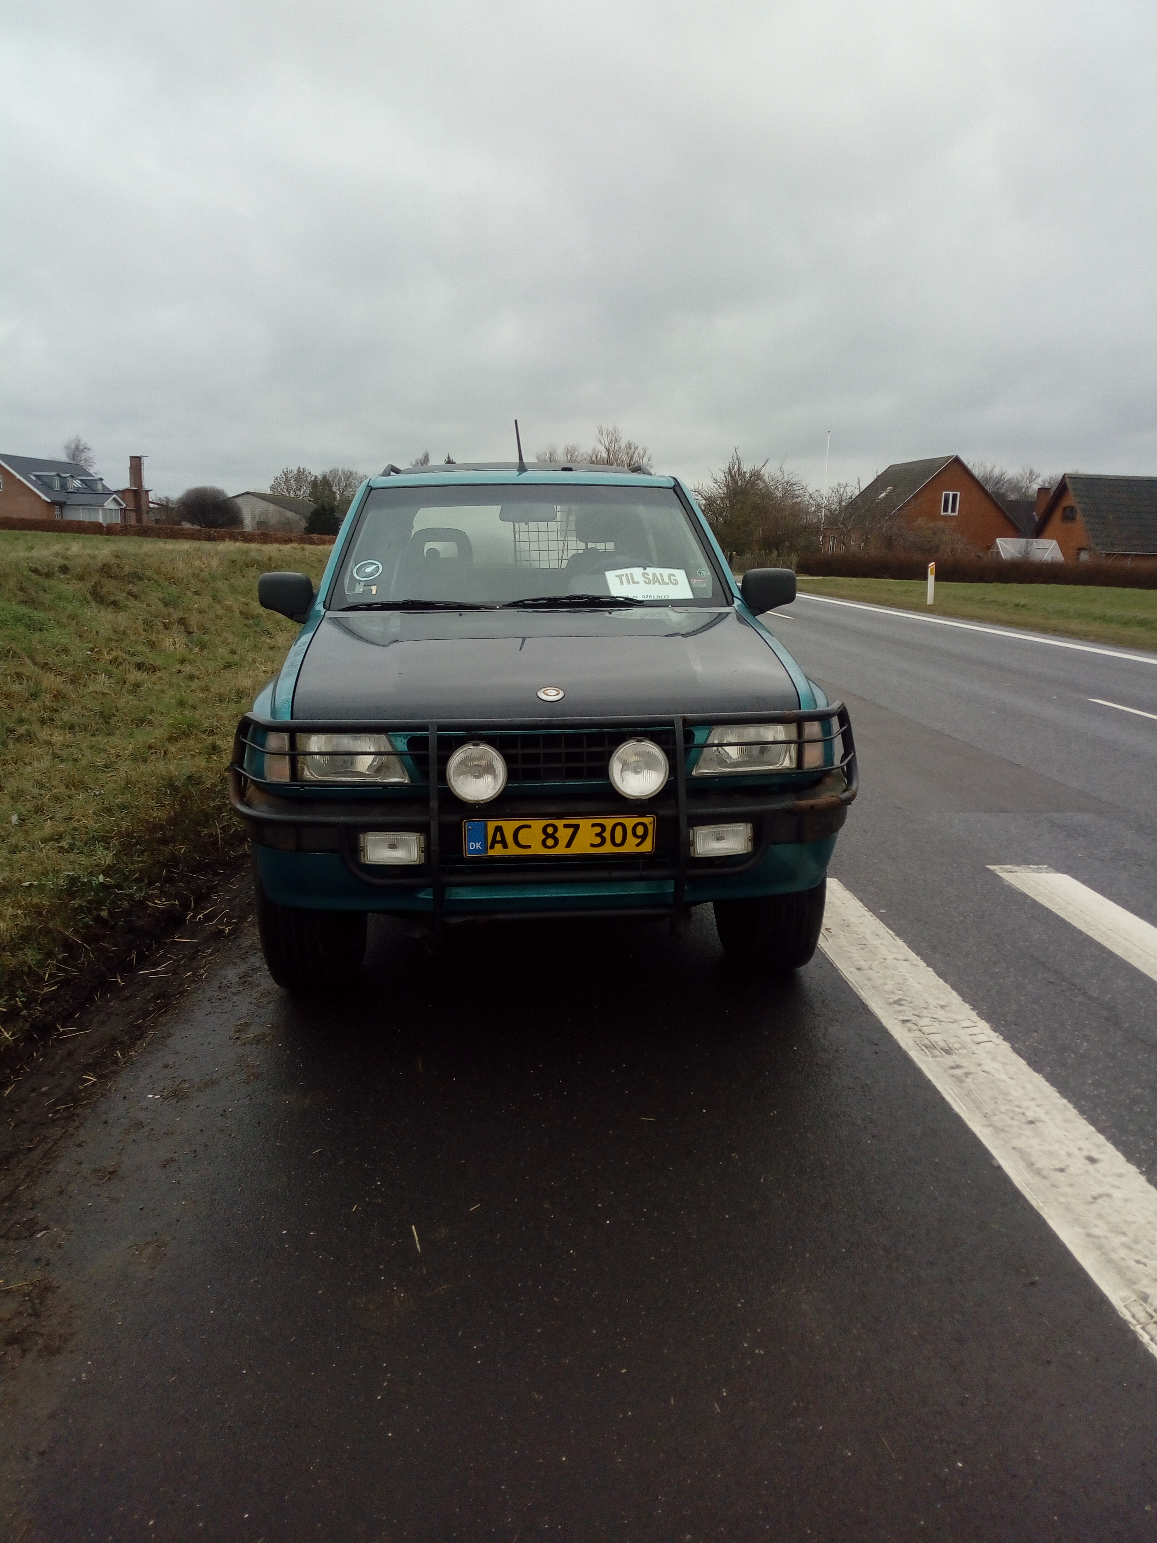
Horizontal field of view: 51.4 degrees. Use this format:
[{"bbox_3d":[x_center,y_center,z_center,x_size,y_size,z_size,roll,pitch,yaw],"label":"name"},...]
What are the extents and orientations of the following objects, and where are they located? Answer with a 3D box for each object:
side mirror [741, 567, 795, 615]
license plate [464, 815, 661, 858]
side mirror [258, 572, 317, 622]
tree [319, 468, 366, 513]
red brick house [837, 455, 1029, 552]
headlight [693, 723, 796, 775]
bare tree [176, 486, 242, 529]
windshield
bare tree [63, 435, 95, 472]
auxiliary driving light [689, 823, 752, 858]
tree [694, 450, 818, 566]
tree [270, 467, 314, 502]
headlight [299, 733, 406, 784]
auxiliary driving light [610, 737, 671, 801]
[{"bbox_3d":[0.723,-0.684,4.576,0.206,0.169,0.125,-1,12,-5],"label":"side mirror"},{"bbox_3d":[-0.049,0.175,3.210,0.515,0.122,0.015,-1,32,-5],"label":"license plate"},{"bbox_3d":[-1.071,-0.641,4.427,0.204,0.172,0.125,-1,12,-5],"label":"side mirror"},{"bbox_3d":[-25.065,-28.581,130.000,6.300,8.200,6.300,2,10,0],"label":"tree"},{"bbox_3d":[19.896,-14.991,70.746,8.300,6.400,8.600,0,11,-10],"label":"red brick house"},{"bbox_3d":[0.479,-0.064,3.430,0.310,0.138,0.140,-1,11,-5],"label":"headlight"},{"bbox_3d":[-27.629,-19.426,90.000,4.900,3.606,4.900,0,12,0],"label":"bare tree"},{"bbox_3d":[-0.203,-0.910,4.689,1.490,0.110,0.680,-1,55,-5],"label":"windshield"},{"bbox_3d":[-53.971,-31.120,130.000,4.500,10.286,4.500,0,12,0],"label":"bare tree"},{"bbox_3d":[0.398,0.192,3.341,0.171,0.085,0.075,-1,12,-5],"label":"auxiliary driving light"},{"bbox_3d":[9.098,-13.414,62.000,6.300,6.300,6.000,2,10,0],"label":"tree"},{"bbox_3d":[-34.202,-32.605,145.000,6.500,8.133,6.500,0,12,0],"label":"tree"},{"bbox_3d":[-0.629,-0.037,3.350,0.318,0.138,0.140,-1,11,-5],"label":"headlight"},{"bbox_3d":[0.166,-0.006,3.279,0.164,0.168,0.085,-1,12,-5],"label":"auxiliary driving light"}]

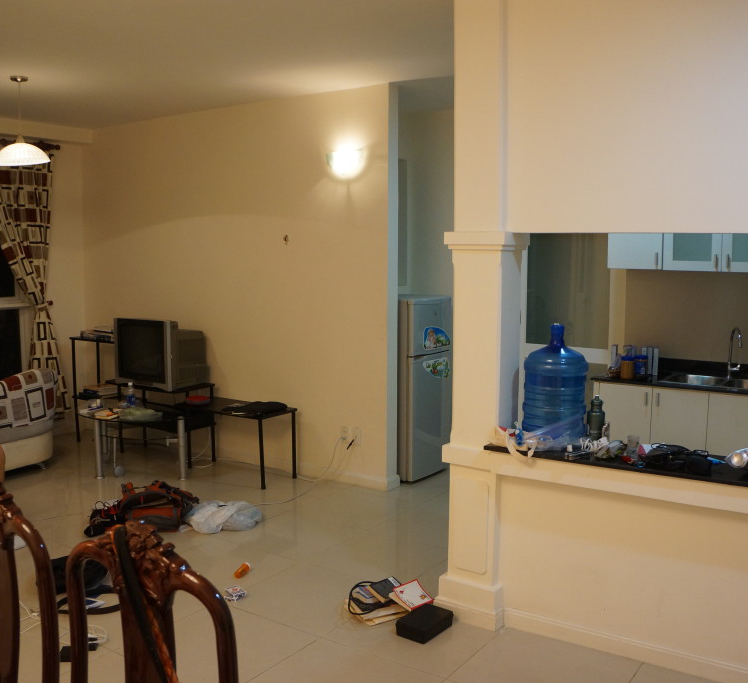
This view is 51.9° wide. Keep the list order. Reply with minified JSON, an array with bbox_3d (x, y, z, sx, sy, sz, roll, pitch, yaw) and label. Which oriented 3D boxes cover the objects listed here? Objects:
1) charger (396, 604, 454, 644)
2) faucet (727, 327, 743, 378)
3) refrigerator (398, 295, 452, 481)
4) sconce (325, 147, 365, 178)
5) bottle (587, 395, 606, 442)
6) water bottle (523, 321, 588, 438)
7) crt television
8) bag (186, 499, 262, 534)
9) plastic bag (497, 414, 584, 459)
[{"bbox_3d":[0.216,1.193,3.241,0.138,0.056,0.210,5,7,38],"label":"charger"},{"bbox_3d":[2.202,0.084,4.677,0.060,0.330,0.170,1,6,5],"label":"faucet"},{"bbox_3d":[0.199,0.317,5.797,0.570,1.310,0.540,4,7,34],"label":"refrigerator"},{"bbox_3d":[-0.208,-1.215,5.261,0.300,0.180,0.140,4,8,34],"label":"sconce"},{"bbox_3d":[0.948,0.323,3.278,0.073,0.195,0.073,4,7,34],"label":"bottle"},{"bbox_3d":[0.796,0.167,3.361,0.273,0.490,0.273,4,7,34],"label":"water bottle"},{"bbox_3d":[-1.620,0.075,5.984,0.650,0.510,0.470,4,7,34],"label":"crt television"},{"bbox_3d":[-0.896,1.039,4.623,0.440,0.115,0.300,-1,6,-11],"label":"bag"},{"bbox_3d":[0.673,0.372,3.092,0.340,0.160,0.180,4,8,34],"label":"plastic bag"}]

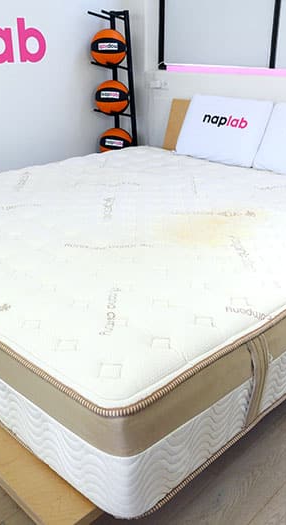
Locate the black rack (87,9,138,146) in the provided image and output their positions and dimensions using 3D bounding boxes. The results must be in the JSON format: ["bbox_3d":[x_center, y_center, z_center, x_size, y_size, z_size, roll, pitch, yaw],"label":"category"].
[{"bbox_3d":[-0.194,-1.018,3.430,0.230,1.380,0.330,20,30,41],"label":"black rack"}]

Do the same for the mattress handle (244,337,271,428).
[{"bbox_3d":[0.301,0.315,1.300,0.040,0.265,0.070,20,30,41],"label":"mattress handle"}]

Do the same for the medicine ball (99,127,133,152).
[{"bbox_3d":[-0.189,-0.845,3.460,0.235,0.235,0.235,-1,22,0],"label":"medicine ball"}]

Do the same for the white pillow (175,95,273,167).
[{"bbox_3d":[0.510,-0.839,3.040,0.620,0.400,0.150,20,5,41],"label":"white pillow"}]

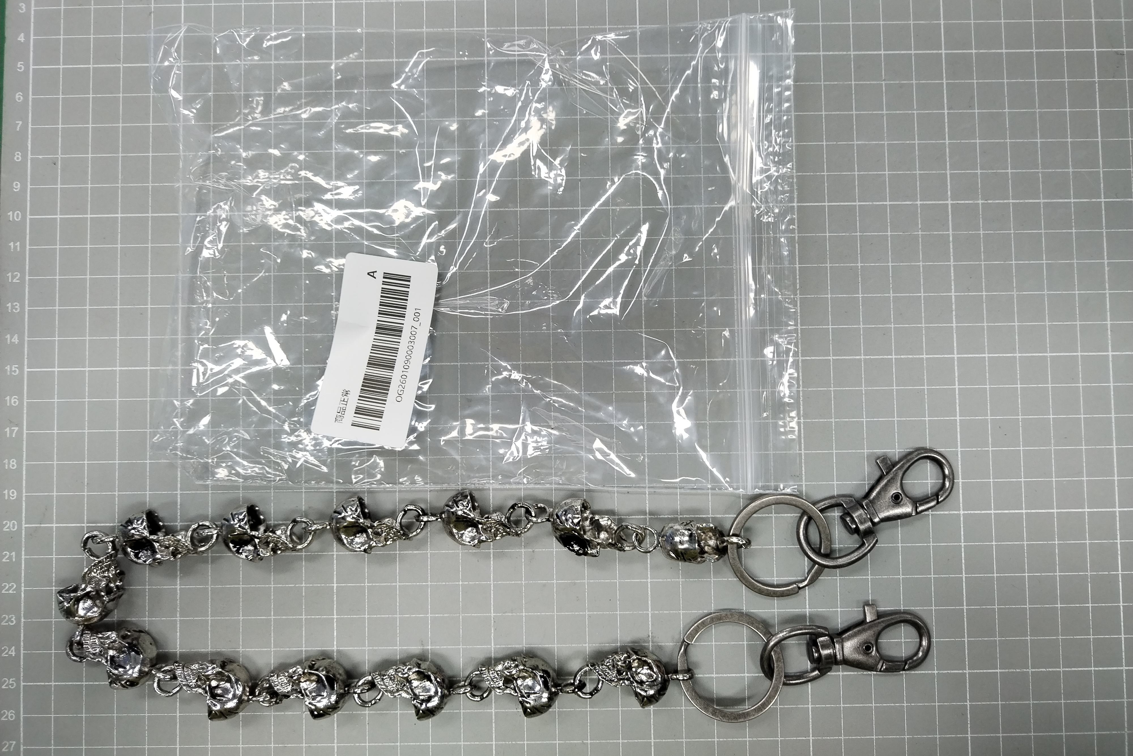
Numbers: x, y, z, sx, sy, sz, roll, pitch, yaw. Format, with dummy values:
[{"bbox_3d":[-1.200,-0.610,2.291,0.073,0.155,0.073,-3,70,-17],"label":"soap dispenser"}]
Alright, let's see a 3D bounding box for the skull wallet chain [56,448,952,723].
[{"bbox_3d":[-0.020,0.066,0.264,0.281,0.015,0.083,-1,87,0],"label":"skull wallet chain"}]

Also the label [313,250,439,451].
[{"bbox_3d":[-0.061,-0.009,0.272,0.030,0.003,0.060,10,87,1],"label":"label"}]

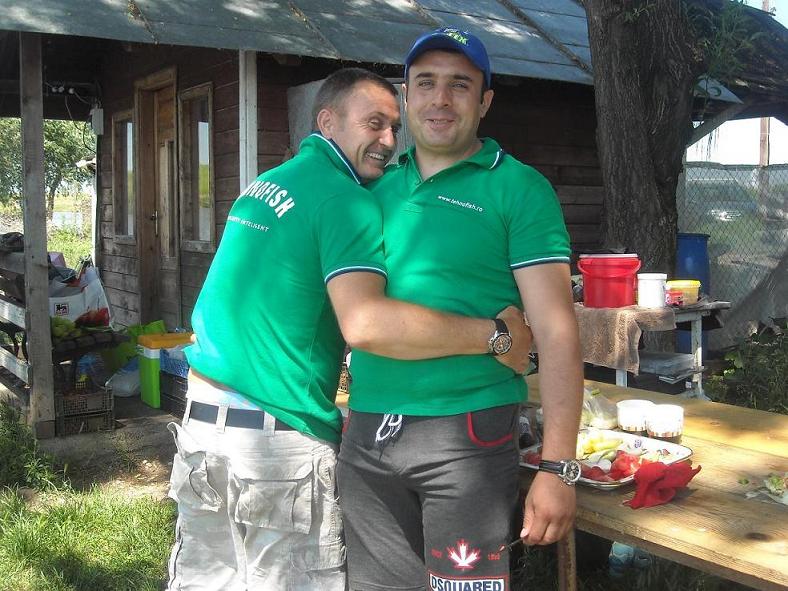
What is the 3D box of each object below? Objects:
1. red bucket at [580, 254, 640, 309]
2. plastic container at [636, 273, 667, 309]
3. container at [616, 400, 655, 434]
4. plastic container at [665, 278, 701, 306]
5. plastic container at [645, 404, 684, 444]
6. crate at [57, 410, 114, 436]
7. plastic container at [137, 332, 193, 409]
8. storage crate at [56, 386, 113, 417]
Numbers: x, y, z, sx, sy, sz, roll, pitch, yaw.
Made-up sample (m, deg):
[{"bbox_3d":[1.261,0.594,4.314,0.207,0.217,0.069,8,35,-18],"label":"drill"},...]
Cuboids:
[{"bbox_3d":[0.992,-0.071,4.598,0.285,0.235,0.270,1,5,12],"label":"red bucket"},{"bbox_3d":[1.171,-0.025,4.526,0.134,0.155,0.134,1,5,14],"label":"plastic container"},{"bbox_3d":[0.731,0.368,3.023,0.112,0.090,0.112,1,5,14],"label":"container"},{"bbox_3d":[1.367,-0.017,4.736,0.162,0.106,0.162,1,5,16],"label":"plastic container"},{"bbox_3d":[0.800,0.374,2.944,0.110,0.090,0.110,1,5,15],"label":"plastic container"},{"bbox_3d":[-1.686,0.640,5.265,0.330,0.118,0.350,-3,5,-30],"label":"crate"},{"bbox_3d":[-1.308,0.440,6.005,0.360,0.395,0.290,-3,5,-30],"label":"plastic container"},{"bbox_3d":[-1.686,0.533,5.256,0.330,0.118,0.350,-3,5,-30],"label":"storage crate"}]

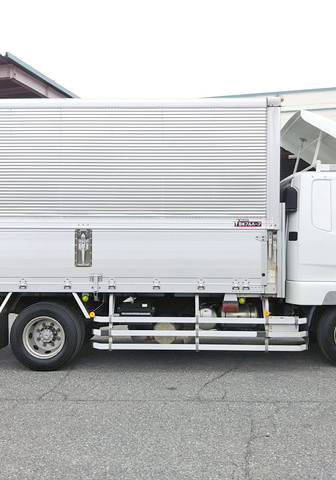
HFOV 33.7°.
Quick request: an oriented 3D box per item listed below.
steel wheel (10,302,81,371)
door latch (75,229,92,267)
[{"bbox_3d":[-1.507,1.197,6.880,0.830,0.830,0.270,0,-1,2],"label":"steel wheel"},{"bbox_3d":[-1.020,0.096,6.690,0.210,0.455,0.060,0,-1,2],"label":"door latch"}]

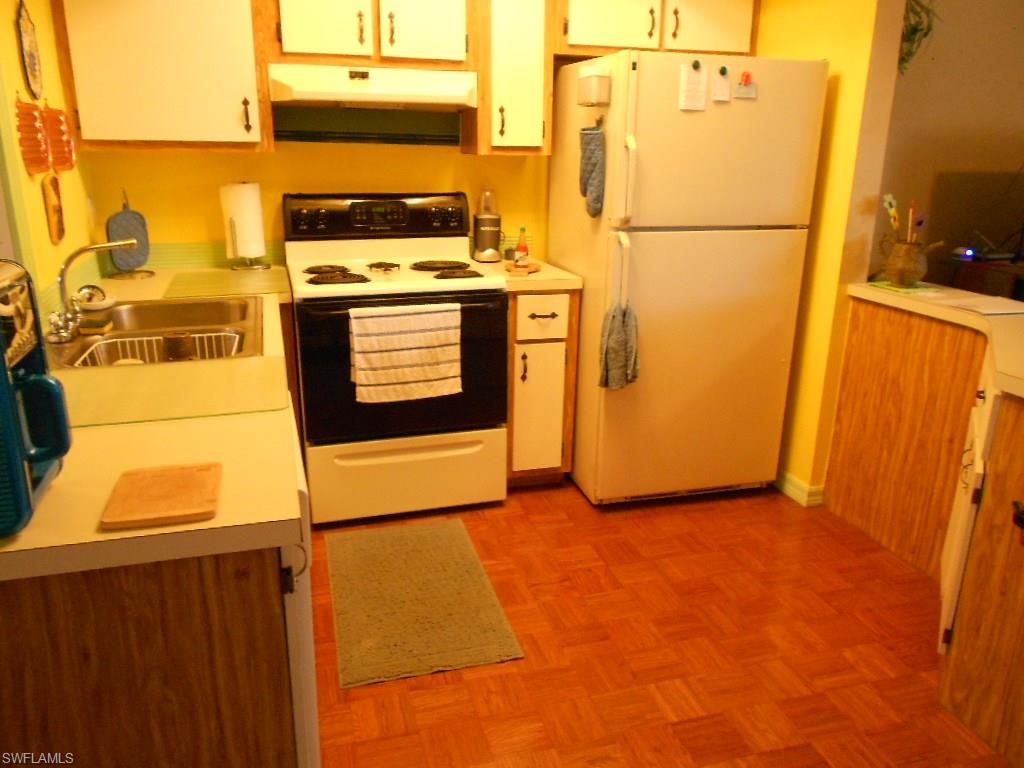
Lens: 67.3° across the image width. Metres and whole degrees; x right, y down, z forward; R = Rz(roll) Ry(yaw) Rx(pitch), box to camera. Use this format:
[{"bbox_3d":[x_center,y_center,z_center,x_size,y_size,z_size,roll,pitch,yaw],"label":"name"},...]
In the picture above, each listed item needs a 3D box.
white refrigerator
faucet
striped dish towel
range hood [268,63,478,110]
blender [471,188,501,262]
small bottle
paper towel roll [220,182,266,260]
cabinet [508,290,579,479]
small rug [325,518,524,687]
[{"bbox_3d":[0.654,-0.423,3.249,0.785,1.707,0.760,-4,18,-15],"label":"white refrigerator"},{"bbox_3d":[-1.087,-0.252,2.004,0.235,0.236,0.200,-4,18,-15],"label":"faucet"},{"bbox_3d":[-0.376,-0.113,2.769,0.395,0.345,0.055,-4,18,-15],"label":"striped dish towel"},{"bbox_3d":[-0.522,-1.127,2.933,0.763,0.128,0.490,-4,18,-15],"label":"range hood"},{"bbox_3d":[-0.108,-0.693,3.375,0.124,0.308,0.126,1,17,0],"label":"blender"},{"bbox_3d":[0.043,-0.557,3.141,0.056,0.163,0.056,-4,18,-15],"label":"small bottle"},{"bbox_3d":[-1.072,-0.649,3.071,0.143,0.288,0.143,-4,18,-15],"label":"paper towel roll"},{"bbox_3d":[0.029,-0.032,3.365,0.300,0.872,0.620,-4,18,-15],"label":"cabinet"},{"bbox_3d":[-0.327,0.669,2.527,0.513,0.012,0.890,-4,18,-15],"label":"small rug"}]

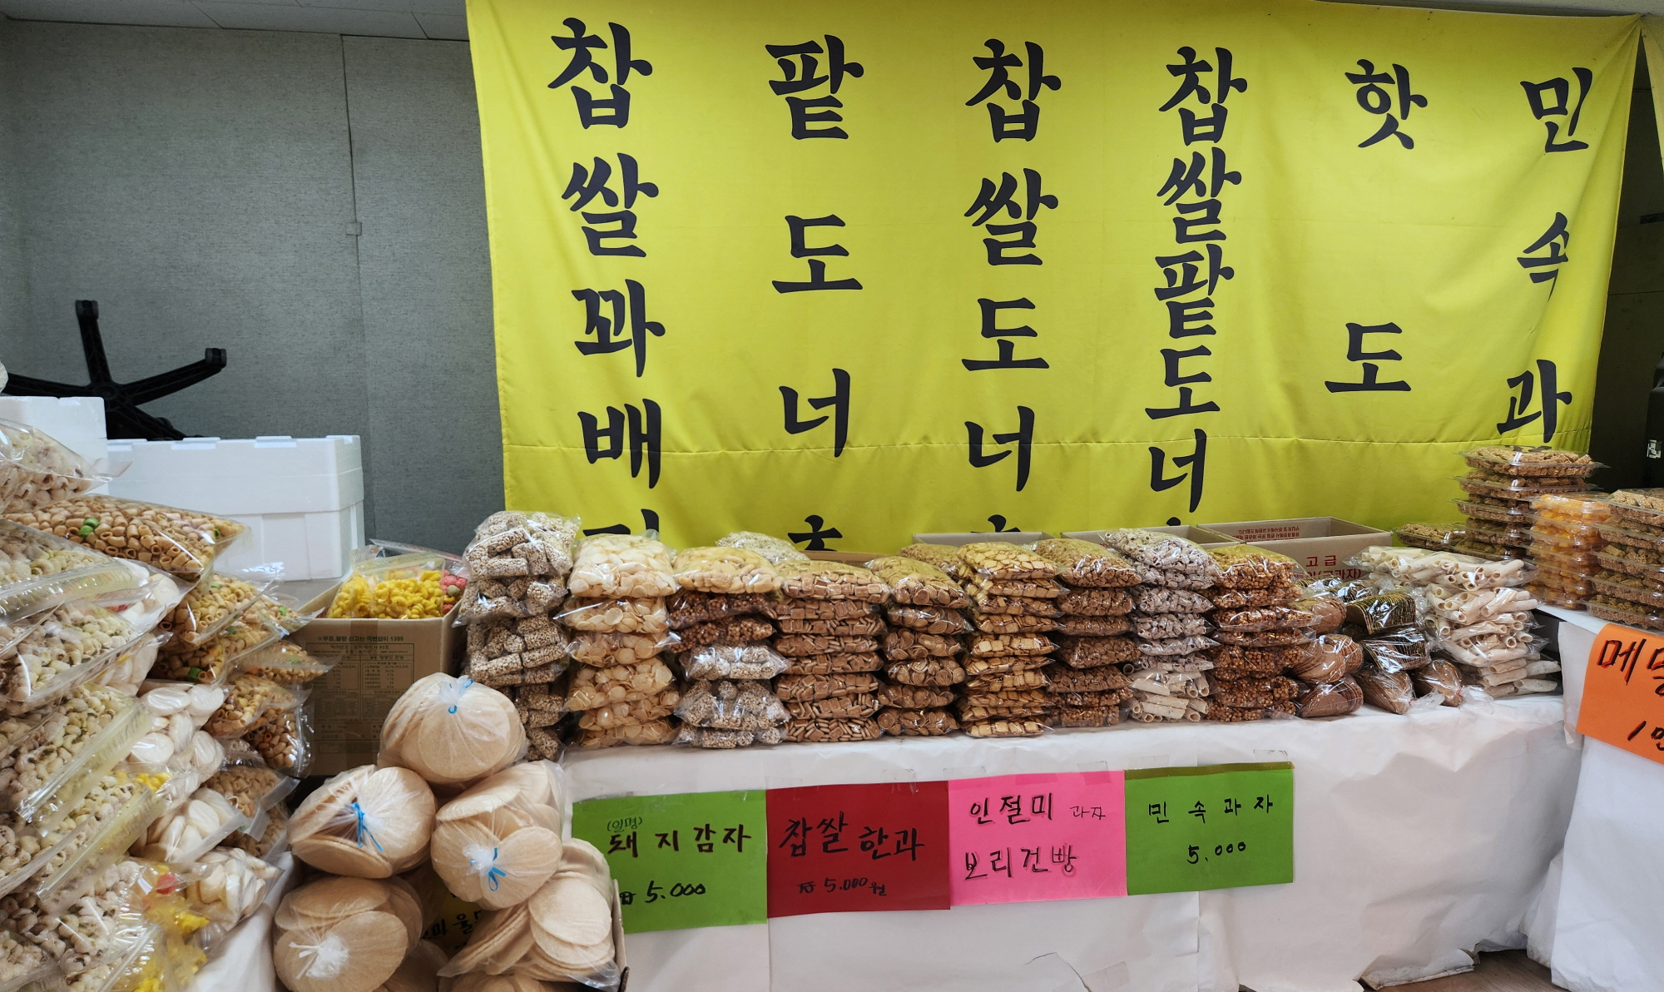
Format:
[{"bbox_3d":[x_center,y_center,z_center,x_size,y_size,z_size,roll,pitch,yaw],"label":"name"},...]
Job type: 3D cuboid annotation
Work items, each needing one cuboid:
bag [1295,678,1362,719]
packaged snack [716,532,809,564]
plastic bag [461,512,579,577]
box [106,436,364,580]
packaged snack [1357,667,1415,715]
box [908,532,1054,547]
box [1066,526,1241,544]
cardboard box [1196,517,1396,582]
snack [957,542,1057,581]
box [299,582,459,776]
[{"bbox_3d":[1.093,0.426,2.473,0.145,0.085,0.165,-1,8,-8],"label":"bag"},{"bbox_3d":[-0.155,0.119,2.523,0.210,0.070,0.220,-1,8,-8],"label":"packaged snack"},{"bbox_3d":[-0.614,0.096,2.195,0.230,0.095,0.220,-1,8,-8],"label":"plastic bag"},{"bbox_3d":[-1.502,0.020,2.692,0.620,0.315,0.360,-2,8,-14],"label":"box"},{"bbox_3d":[1.250,0.419,2.504,0.130,0.085,0.175,-1,8,-5],"label":"packaged snack"},{"bbox_3d":[0.406,0.265,2.817,0.350,0.300,0.270,-1,8,-5],"label":"box"},{"bbox_3d":[0.815,0.254,2.888,0.390,0.300,0.260,-2,8,-11],"label":"box"},{"bbox_3d":[1.239,0.239,2.997,0.455,0.300,0.265,-2,8,-14],"label":"cardboard box"},{"bbox_3d":[0.369,0.131,2.375,0.205,0.052,0.225,-1,8,-8],"label":"snack"},{"bbox_3d":[-0.883,0.342,2.282,0.285,0.295,0.430,-1,8,-4],"label":"box"}]

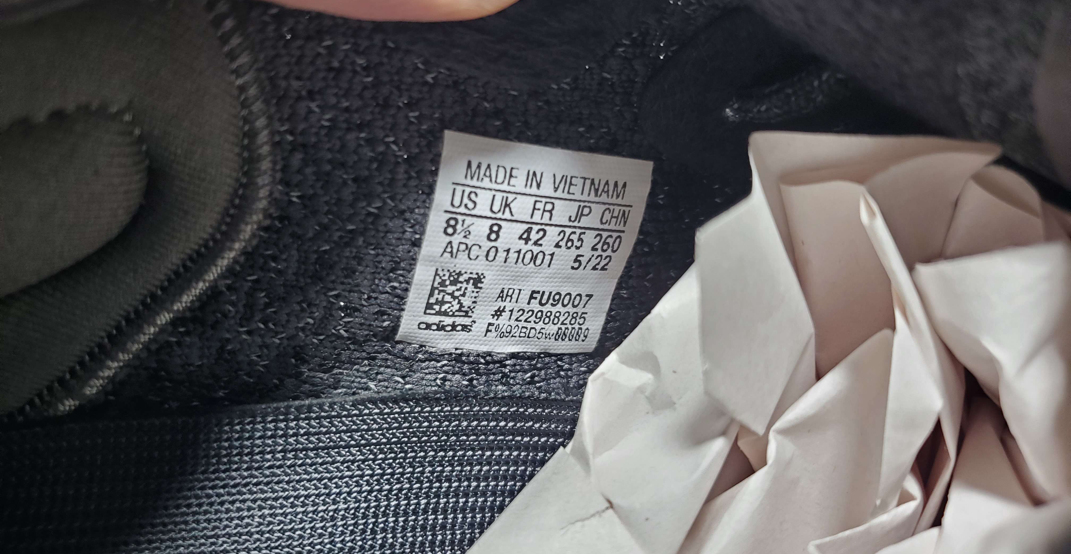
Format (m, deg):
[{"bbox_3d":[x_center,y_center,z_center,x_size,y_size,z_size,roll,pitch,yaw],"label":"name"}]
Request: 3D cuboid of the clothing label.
[{"bbox_3d":[-0.001,-0.003,0.095,0.026,0.026,0.002,5,26,-23],"label":"clothing label"}]

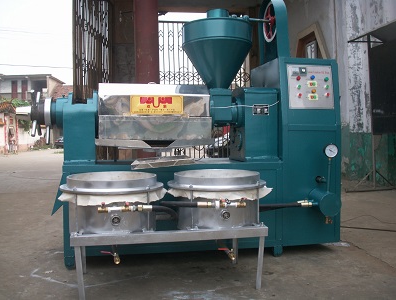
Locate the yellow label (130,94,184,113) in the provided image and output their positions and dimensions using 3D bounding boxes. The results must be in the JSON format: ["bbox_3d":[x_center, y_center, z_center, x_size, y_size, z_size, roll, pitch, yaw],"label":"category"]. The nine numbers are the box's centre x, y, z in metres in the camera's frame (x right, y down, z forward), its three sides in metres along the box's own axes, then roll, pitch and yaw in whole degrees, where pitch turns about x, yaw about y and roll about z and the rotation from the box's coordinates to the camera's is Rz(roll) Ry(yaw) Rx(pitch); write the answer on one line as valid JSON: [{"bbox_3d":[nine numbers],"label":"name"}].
[{"bbox_3d":[-0.292,-0.325,3.109,0.387,0.134,0.010,-1,2,-15],"label":"yellow label"}]

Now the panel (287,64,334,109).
[{"bbox_3d":[0.881,-0.486,3.329,0.383,0.342,0.030,-1,-2,-15],"label":"panel"}]

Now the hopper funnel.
[{"bbox_3d":[0.168,-0.795,3.379,0.539,0.623,0.539,-1,2,-15],"label":"hopper funnel"}]

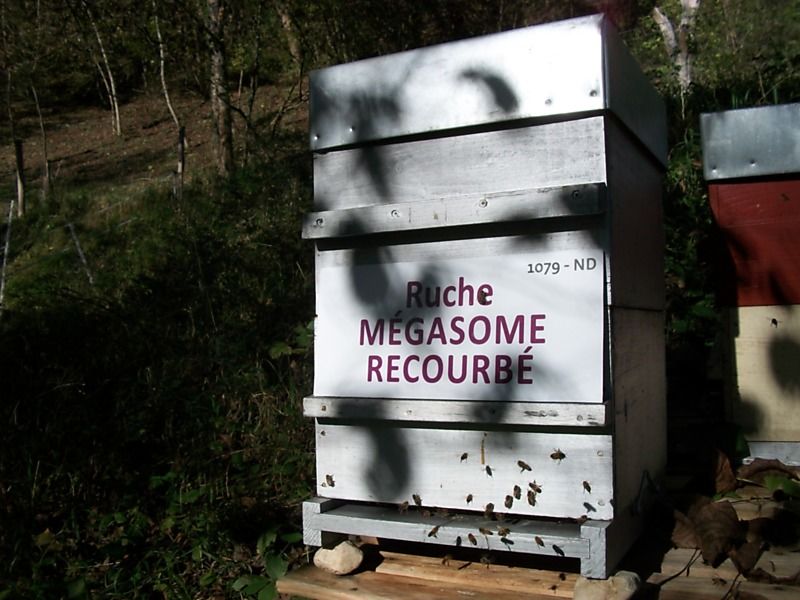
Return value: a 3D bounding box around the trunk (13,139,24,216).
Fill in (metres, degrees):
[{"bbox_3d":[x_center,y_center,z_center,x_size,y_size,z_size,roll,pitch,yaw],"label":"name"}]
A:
[{"bbox_3d":[-5.155,-1.657,10.000,0.110,1.060,0.110,-3,1,-27],"label":"trunk"}]

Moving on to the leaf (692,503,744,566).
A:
[{"bbox_3d":[0.376,0.276,0.870,0.062,0.060,0.060,-1,1,0],"label":"leaf"}]

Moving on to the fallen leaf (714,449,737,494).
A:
[{"bbox_3d":[0.497,0.262,1.130,0.036,0.068,0.035,-1,1,0],"label":"fallen leaf"}]

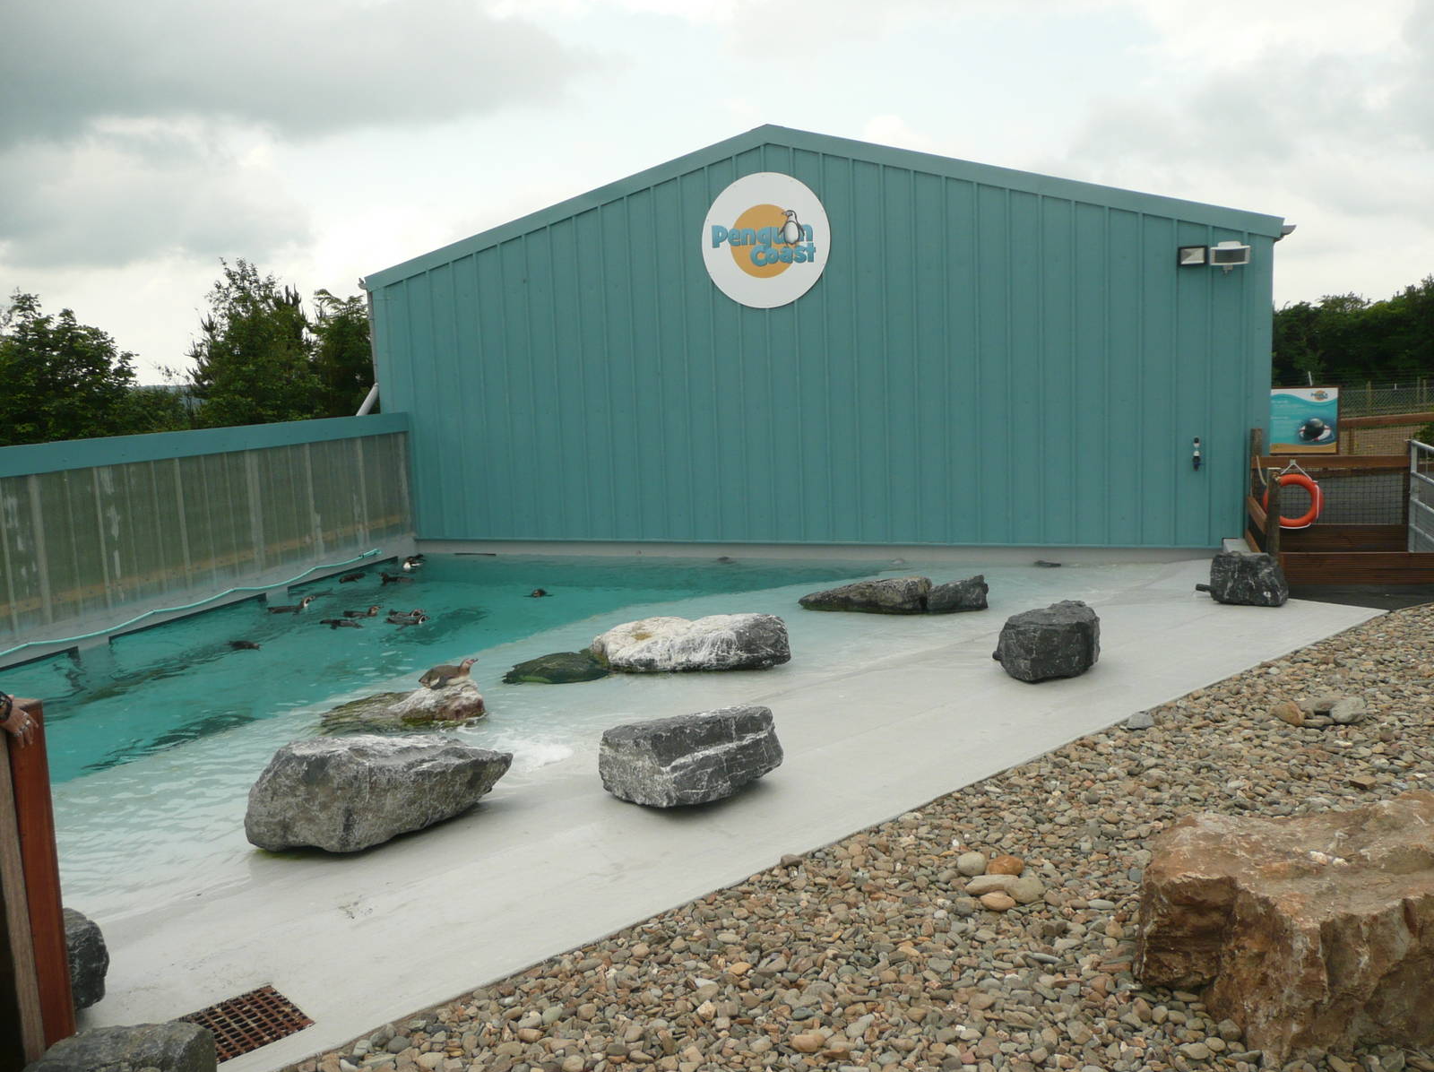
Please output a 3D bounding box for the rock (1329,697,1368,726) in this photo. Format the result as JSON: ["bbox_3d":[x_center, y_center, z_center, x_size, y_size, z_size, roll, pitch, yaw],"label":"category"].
[{"bbox_3d":[3.408,0.945,6.479,0.187,0.134,0.150,-6,8,-25],"label":"rock"}]

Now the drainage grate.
[{"bbox_3d":[-1.613,1.661,4.021,0.400,0.040,0.362,-9,10,-43],"label":"drainage grate"}]

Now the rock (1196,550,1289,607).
[{"bbox_3d":[4.529,0.362,10.278,0.618,0.443,0.464,-6,8,-24],"label":"rock"}]

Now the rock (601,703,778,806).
[{"bbox_3d":[-0.132,1.102,6.297,0.800,0.355,0.480,-8,10,-37],"label":"rock"}]

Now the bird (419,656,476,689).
[{"bbox_3d":[-1.840,0.938,8.189,0.417,0.216,0.196,-4,8,-12],"label":"bird"}]

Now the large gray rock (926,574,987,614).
[{"bbox_3d":[2.187,0.517,10.834,0.500,0.280,0.350,-2,8,3],"label":"large gray rock"}]

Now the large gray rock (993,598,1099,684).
[{"bbox_3d":[2.203,0.707,8.080,0.662,0.501,0.563,-2,8,5],"label":"large gray rock"}]

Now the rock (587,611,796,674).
[{"bbox_3d":[-0.197,0.821,9.311,1.514,0.381,0.700,-1,8,8],"label":"rock"}]

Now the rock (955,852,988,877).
[{"bbox_3d":[0.997,1.280,4.712,0.110,0.080,0.085,-2,8,0],"label":"rock"}]

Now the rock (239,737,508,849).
[{"bbox_3d":[-1.627,1.209,5.889,1.180,0.400,0.540,-4,8,-13],"label":"rock"}]

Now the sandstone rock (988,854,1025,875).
[{"bbox_3d":[1.126,1.292,4.690,0.145,0.080,0.109,-4,8,-12],"label":"sandstone rock"}]

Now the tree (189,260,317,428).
[{"bbox_3d":[-7.692,-2.299,20.141,2.400,4.570,2.400,0,8,18],"label":"tree"}]

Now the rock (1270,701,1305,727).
[{"bbox_3d":[3.109,0.975,6.537,0.165,0.105,0.130,2,9,28],"label":"rock"}]

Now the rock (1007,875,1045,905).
[{"bbox_3d":[1.154,1.314,4.468,0.131,0.094,0.111,-4,8,-12],"label":"rock"}]

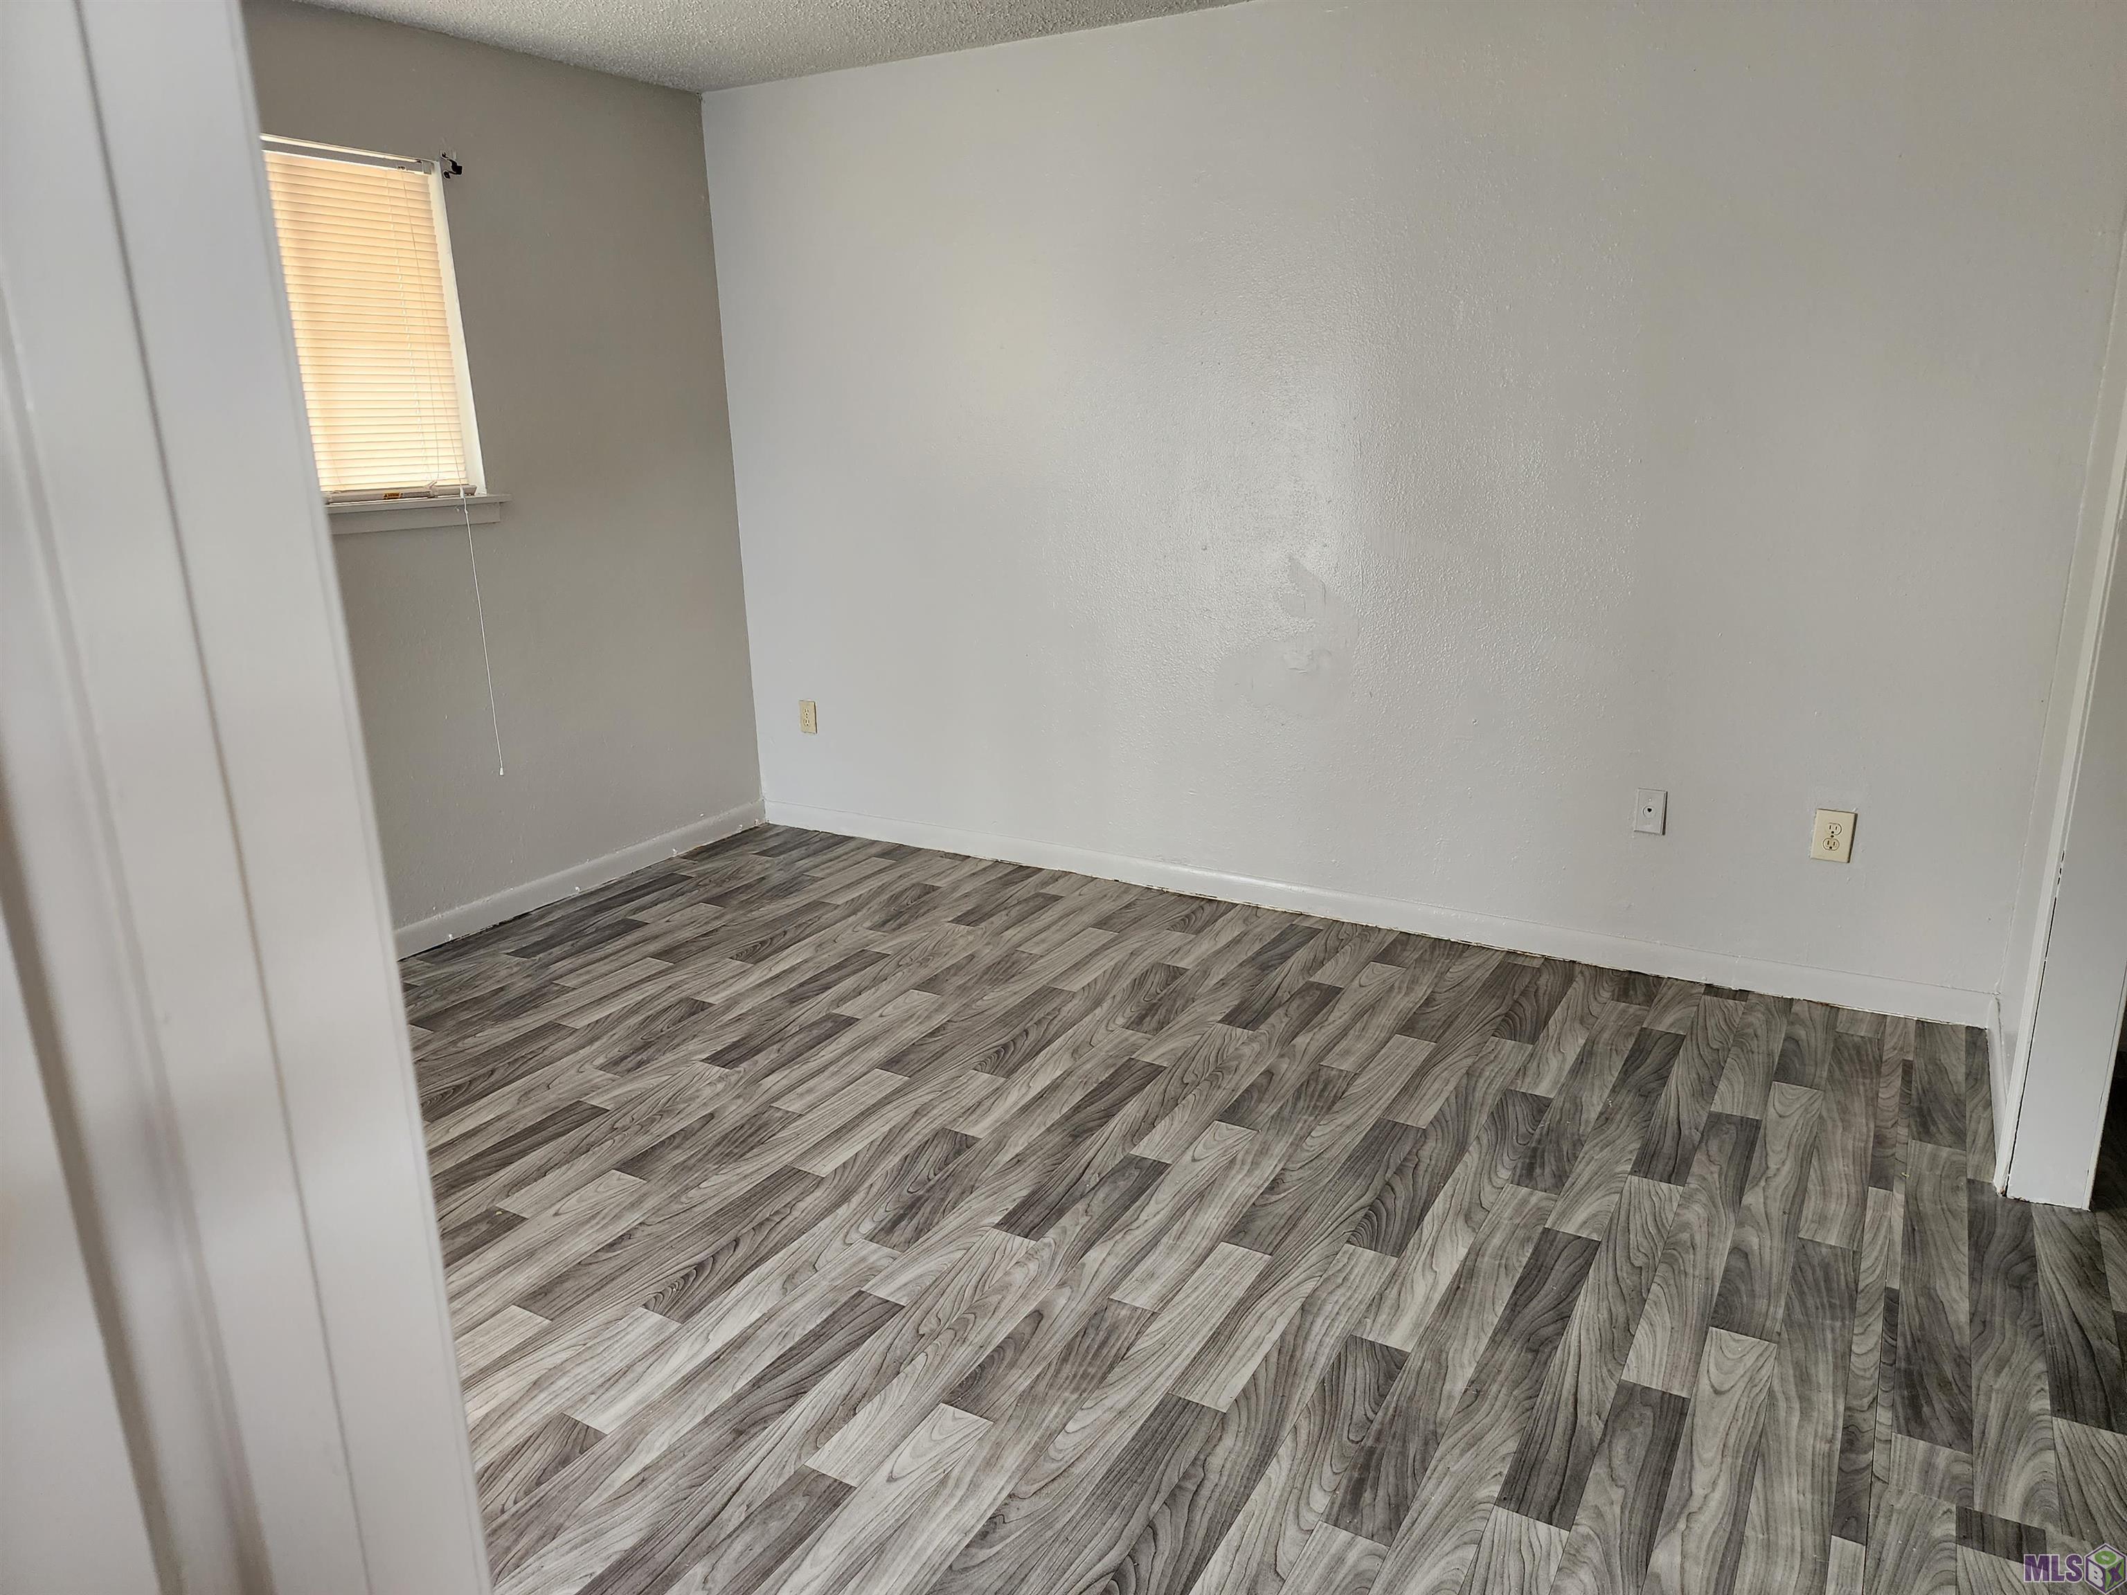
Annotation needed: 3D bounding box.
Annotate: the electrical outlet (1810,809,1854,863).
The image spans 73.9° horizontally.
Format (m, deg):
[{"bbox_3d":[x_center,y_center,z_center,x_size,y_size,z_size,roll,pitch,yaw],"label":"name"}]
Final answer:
[{"bbox_3d":[1.847,0.093,3.394,0.076,0.124,0.010,8,18,29],"label":"electrical outlet"}]

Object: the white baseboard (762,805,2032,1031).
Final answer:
[{"bbox_3d":[0.540,0.279,4.247,3.800,0.086,0.016,8,18,29],"label":"white baseboard"}]

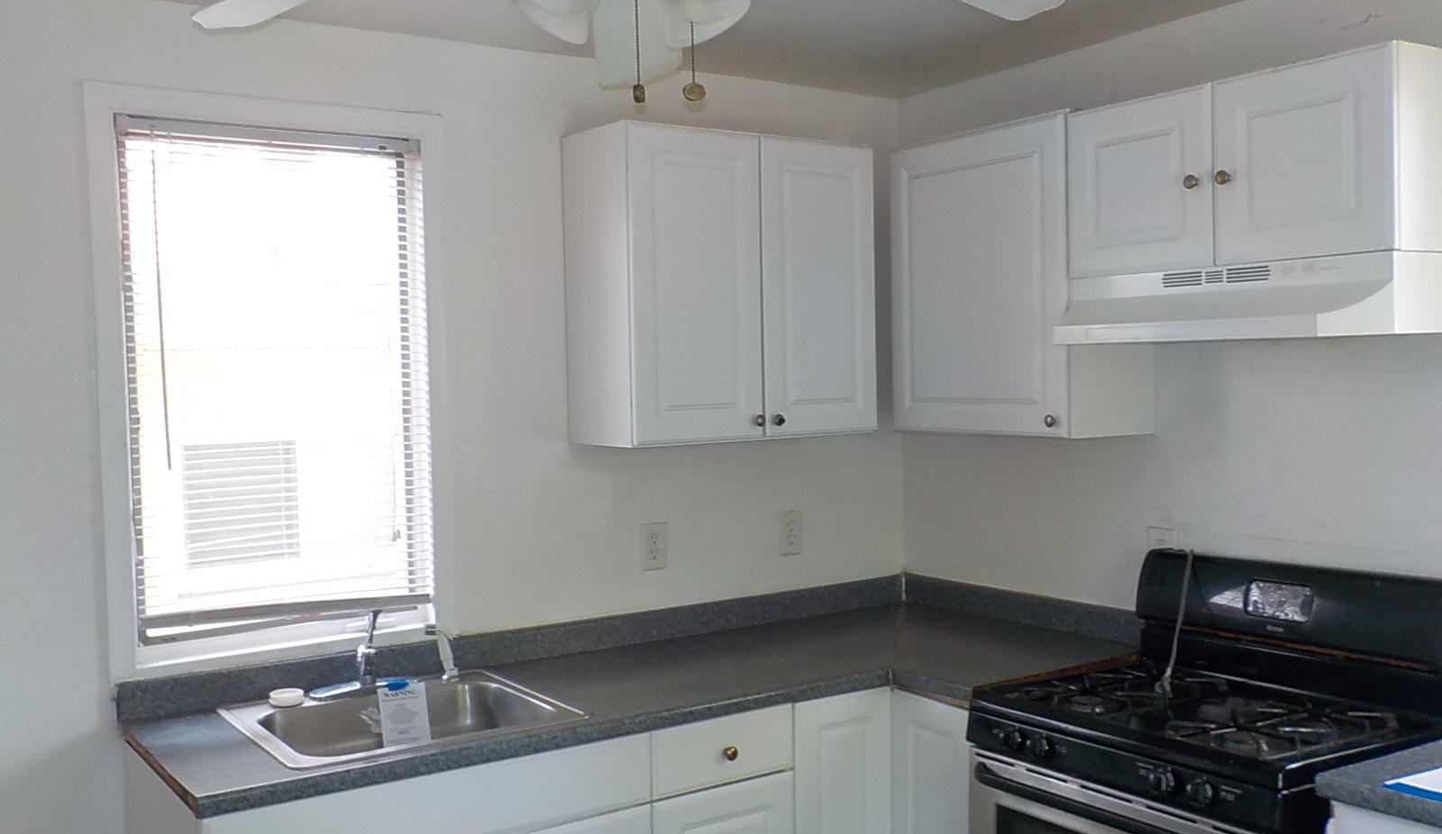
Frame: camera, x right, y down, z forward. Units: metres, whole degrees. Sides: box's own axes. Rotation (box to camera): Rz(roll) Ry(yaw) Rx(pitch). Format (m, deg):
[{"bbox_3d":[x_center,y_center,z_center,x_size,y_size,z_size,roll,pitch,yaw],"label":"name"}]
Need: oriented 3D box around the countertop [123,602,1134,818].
[{"bbox_3d":[-0.092,0.635,2.876,2.197,0.045,0.893,-2,3,-33],"label":"countertop"}]

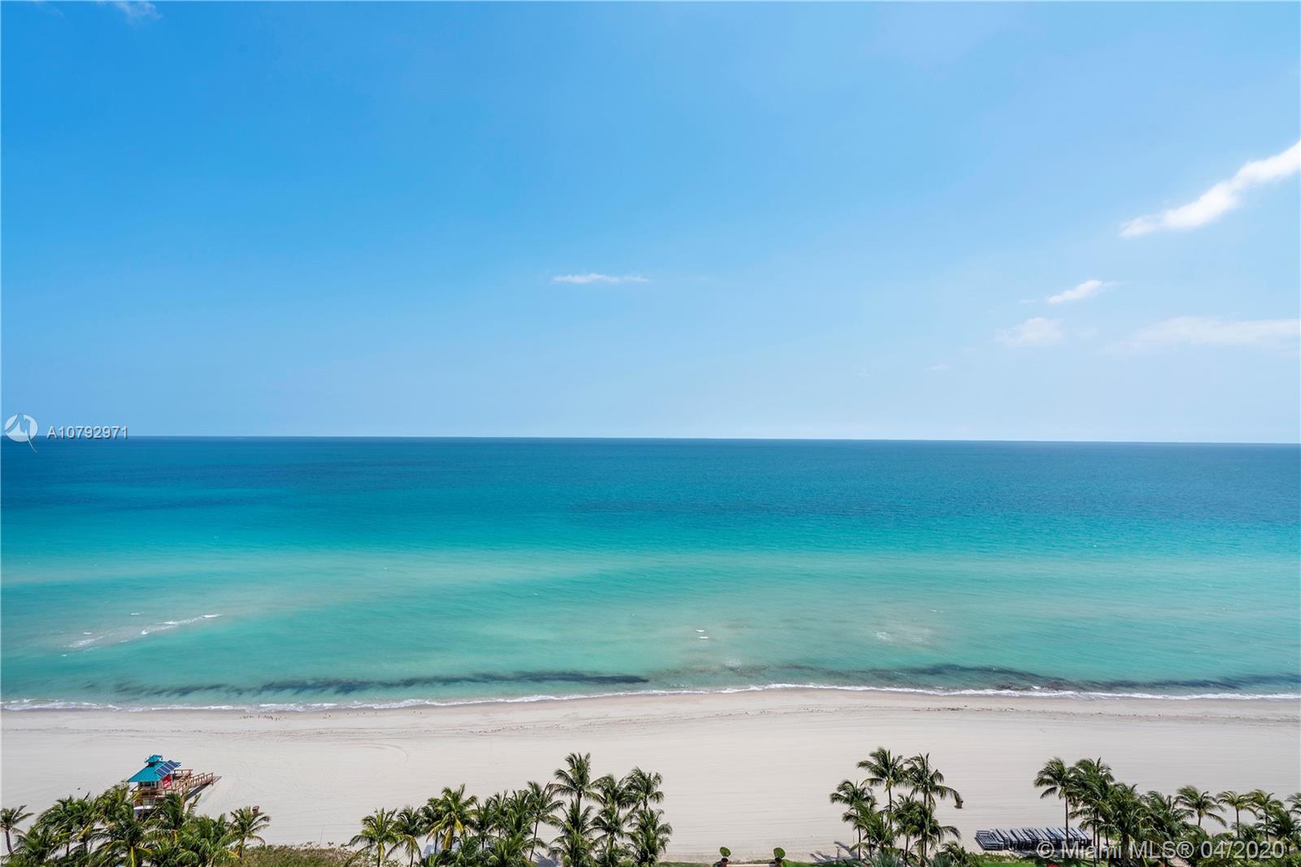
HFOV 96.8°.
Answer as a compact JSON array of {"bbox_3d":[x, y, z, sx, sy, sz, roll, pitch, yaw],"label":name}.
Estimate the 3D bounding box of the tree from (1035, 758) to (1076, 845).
[{"bbox_3d":[47.440,43.560,67.210,5.200,10.600,5.000,0,-1,0],"label":"tree"}]

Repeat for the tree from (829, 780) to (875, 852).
[{"bbox_3d":[23.210,44.510,66.530,5.300,9.240,5.300,0,0,0],"label":"tree"}]

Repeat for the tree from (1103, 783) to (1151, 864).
[{"bbox_3d":[52.920,44.110,64.250,5.400,9.500,5.200,0,-1,0],"label":"tree"}]

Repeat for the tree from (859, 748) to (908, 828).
[{"bbox_3d":[26.990,43.060,66.590,5.600,11.400,5.200,0,-1,0],"label":"tree"}]

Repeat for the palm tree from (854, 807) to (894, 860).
[{"bbox_3d":[24.760,45.320,64.170,4.420,7.600,4.420,0,0,0],"label":"palm tree"}]

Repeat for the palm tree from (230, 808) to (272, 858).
[{"bbox_3d":[-45.720,45.690,65.950,4.900,6.260,4.900,0,0,0],"label":"palm tree"}]

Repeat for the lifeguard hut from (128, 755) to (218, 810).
[{"bbox_3d":[-63.880,45.830,78.230,6.000,7.000,9.200,0,0,0],"label":"lifeguard hut"}]

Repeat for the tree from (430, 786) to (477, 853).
[{"bbox_3d":[-22.130,44.220,65.150,5.400,8.600,5.200,0,-1,0],"label":"tree"}]

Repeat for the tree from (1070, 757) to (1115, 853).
[{"bbox_3d":[50.360,43.310,65.780,5.200,11.100,5.000,0,-1,0],"label":"tree"}]

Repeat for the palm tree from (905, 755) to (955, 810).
[{"bbox_3d":[31.500,43.120,65.510,5.600,11.300,5.200,0,-1,0],"label":"palm tree"}]

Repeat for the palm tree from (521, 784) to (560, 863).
[{"bbox_3d":[-12.520,44.350,66.070,4.550,9.240,4.550,0,0,0],"label":"palm tree"}]

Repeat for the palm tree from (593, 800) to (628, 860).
[{"bbox_3d":[-4.380,44.430,63.440,4.800,8.300,4.800,0,-1,0],"label":"palm tree"}]

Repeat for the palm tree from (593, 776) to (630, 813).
[{"bbox_3d":[-4.470,44.210,66.500,4.460,9.600,4.460,0,0,0],"label":"palm tree"}]

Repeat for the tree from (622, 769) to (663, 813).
[{"bbox_3d":[-0.850,43.930,66.910,4.970,10.200,4.970,0,0,0],"label":"tree"}]

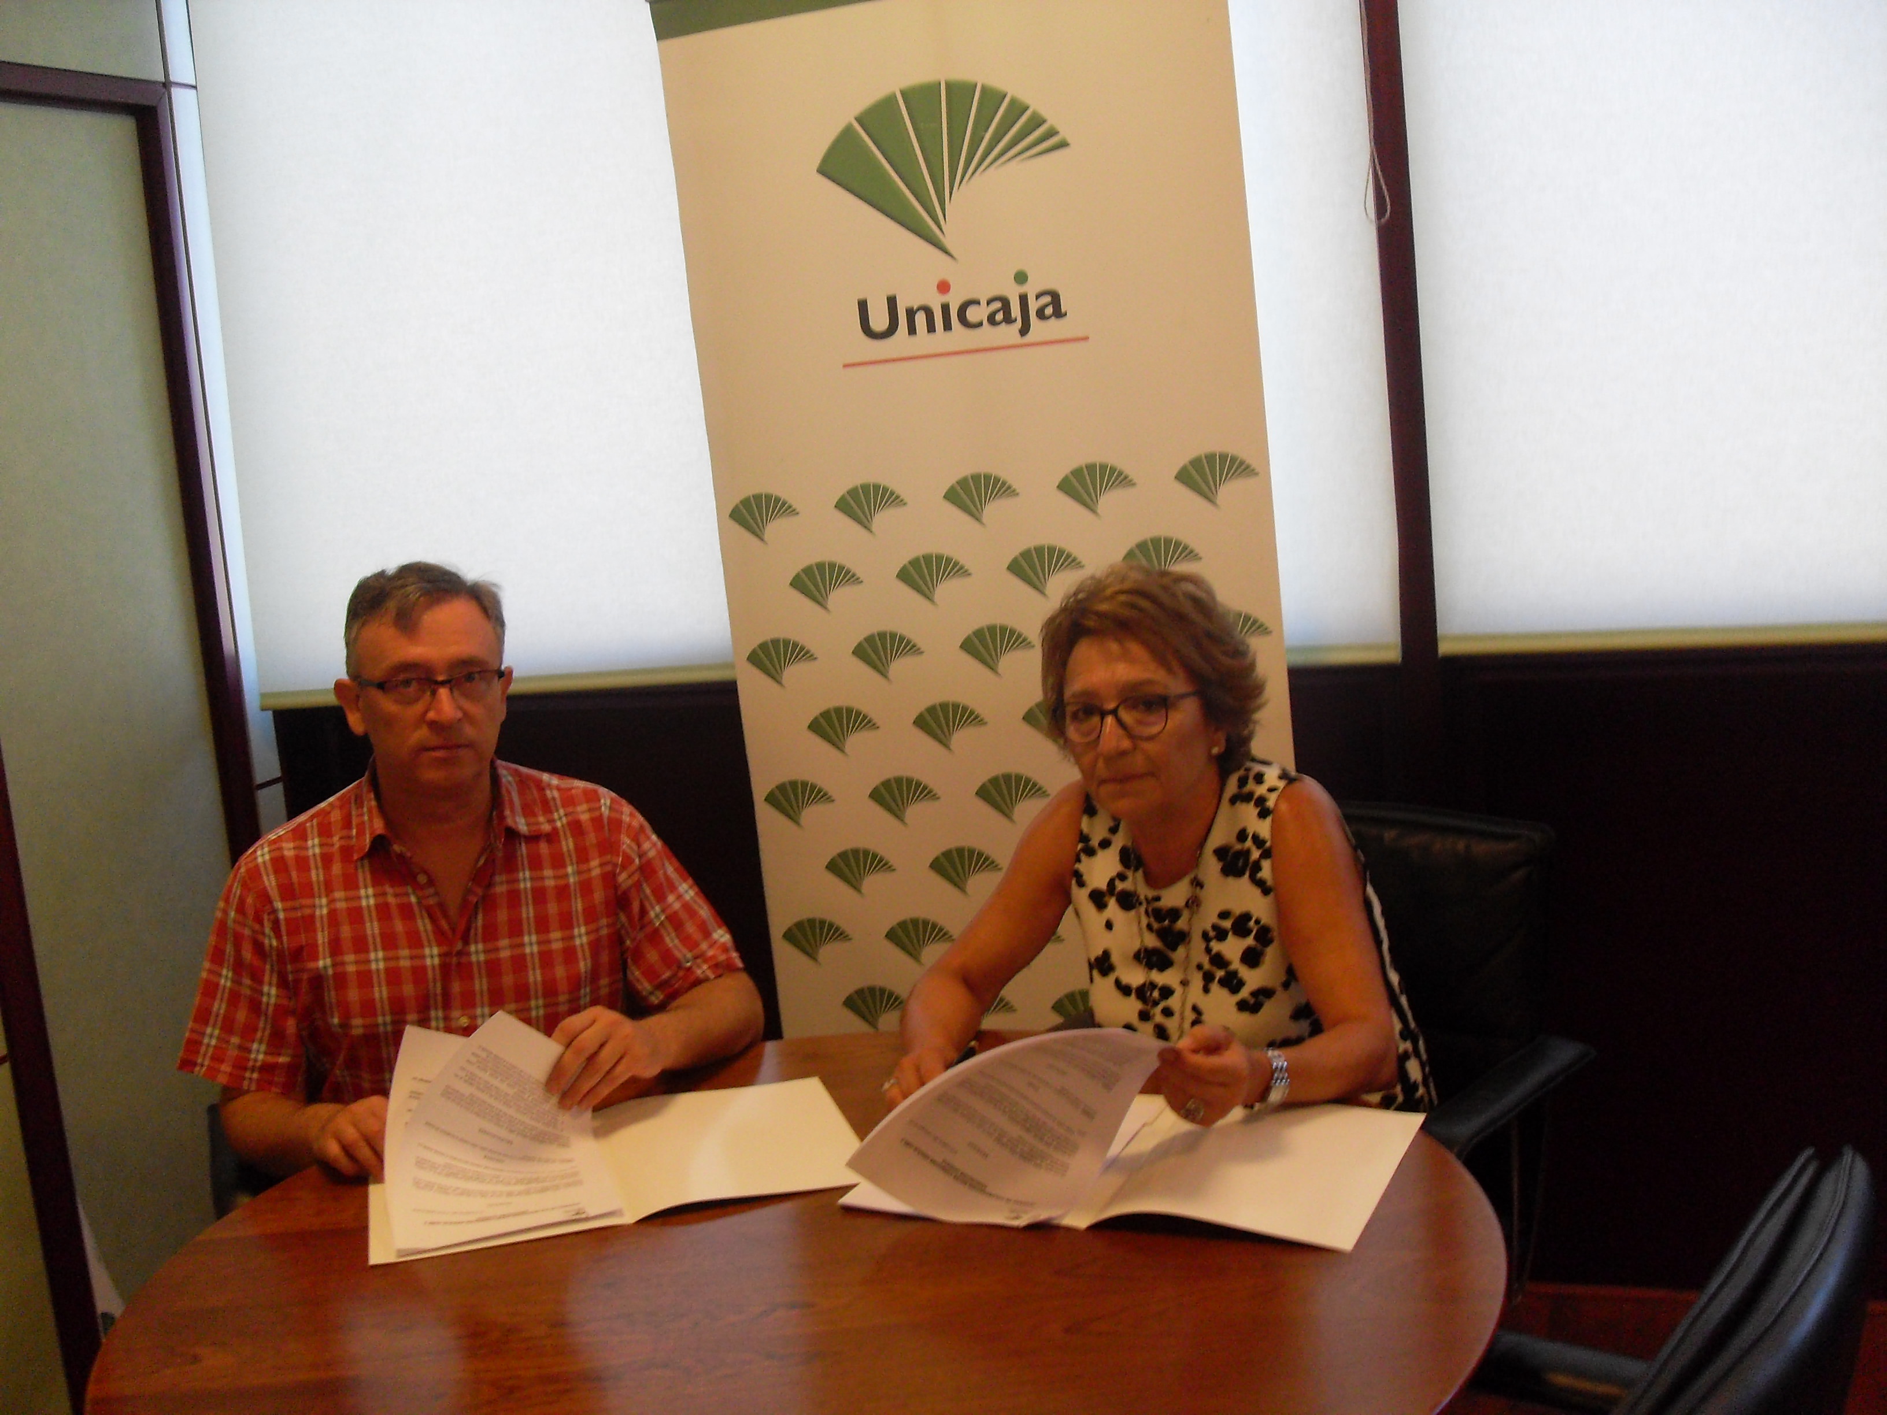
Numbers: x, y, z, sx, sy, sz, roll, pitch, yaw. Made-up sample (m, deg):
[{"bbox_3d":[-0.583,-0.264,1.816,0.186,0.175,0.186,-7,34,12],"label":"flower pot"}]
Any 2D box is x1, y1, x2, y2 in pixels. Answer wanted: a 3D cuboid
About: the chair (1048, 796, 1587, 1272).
[{"bbox_3d":[0.415,0.609,2.384,0.590,0.930,0.600,3,11,42],"label":"chair"}]

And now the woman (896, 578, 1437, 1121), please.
[{"bbox_3d":[0.299,0.470,2.225,0.520,1.270,0.650,0,10,30],"label":"woman"}]

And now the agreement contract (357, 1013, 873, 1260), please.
[{"bbox_3d":[-0.330,0.367,1.959,0.440,0.155,0.320,-6,9,-12],"label":"agreement contract"}]

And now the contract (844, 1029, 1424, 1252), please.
[{"bbox_3d":[0.179,0.357,1.871,0.465,0.130,0.330,-1,9,24],"label":"contract"}]

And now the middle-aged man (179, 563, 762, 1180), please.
[{"bbox_3d":[-0.489,0.504,2.231,0.620,1.310,0.640,-7,9,-15],"label":"middle-aged man"}]

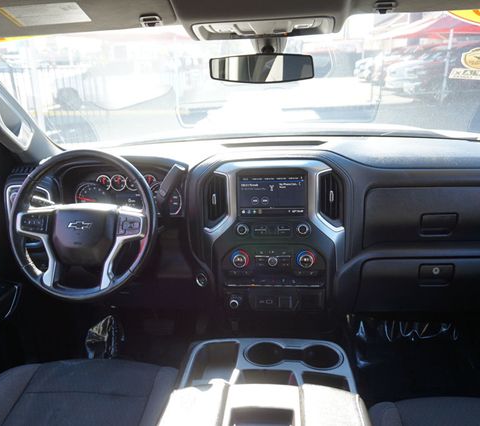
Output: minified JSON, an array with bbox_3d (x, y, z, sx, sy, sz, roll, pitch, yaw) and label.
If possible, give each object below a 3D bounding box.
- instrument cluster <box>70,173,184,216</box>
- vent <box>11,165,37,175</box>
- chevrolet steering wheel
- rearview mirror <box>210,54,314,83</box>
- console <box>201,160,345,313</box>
[{"bbox_3d":[-0.345,-0.051,1.320,0.330,0.140,0.080,-1,1,4],"label":"instrument cluster"},{"bbox_3d":[-0.626,-0.126,1.245,0.075,0.033,0.030,-1,-6,4],"label":"vent"},{"bbox_3d":[-0.402,0.034,1.120,0.380,0.380,0.100,-1,-4,4],"label":"chevrolet steering wheel"},{"bbox_3d":[0.055,-0.335,0.989,0.248,0.064,0.040,4,25,19],"label":"rearview mirror"},{"bbox_3d":[0.091,0.060,1.200,0.385,0.420,0.160,-1,4,4],"label":"console"}]

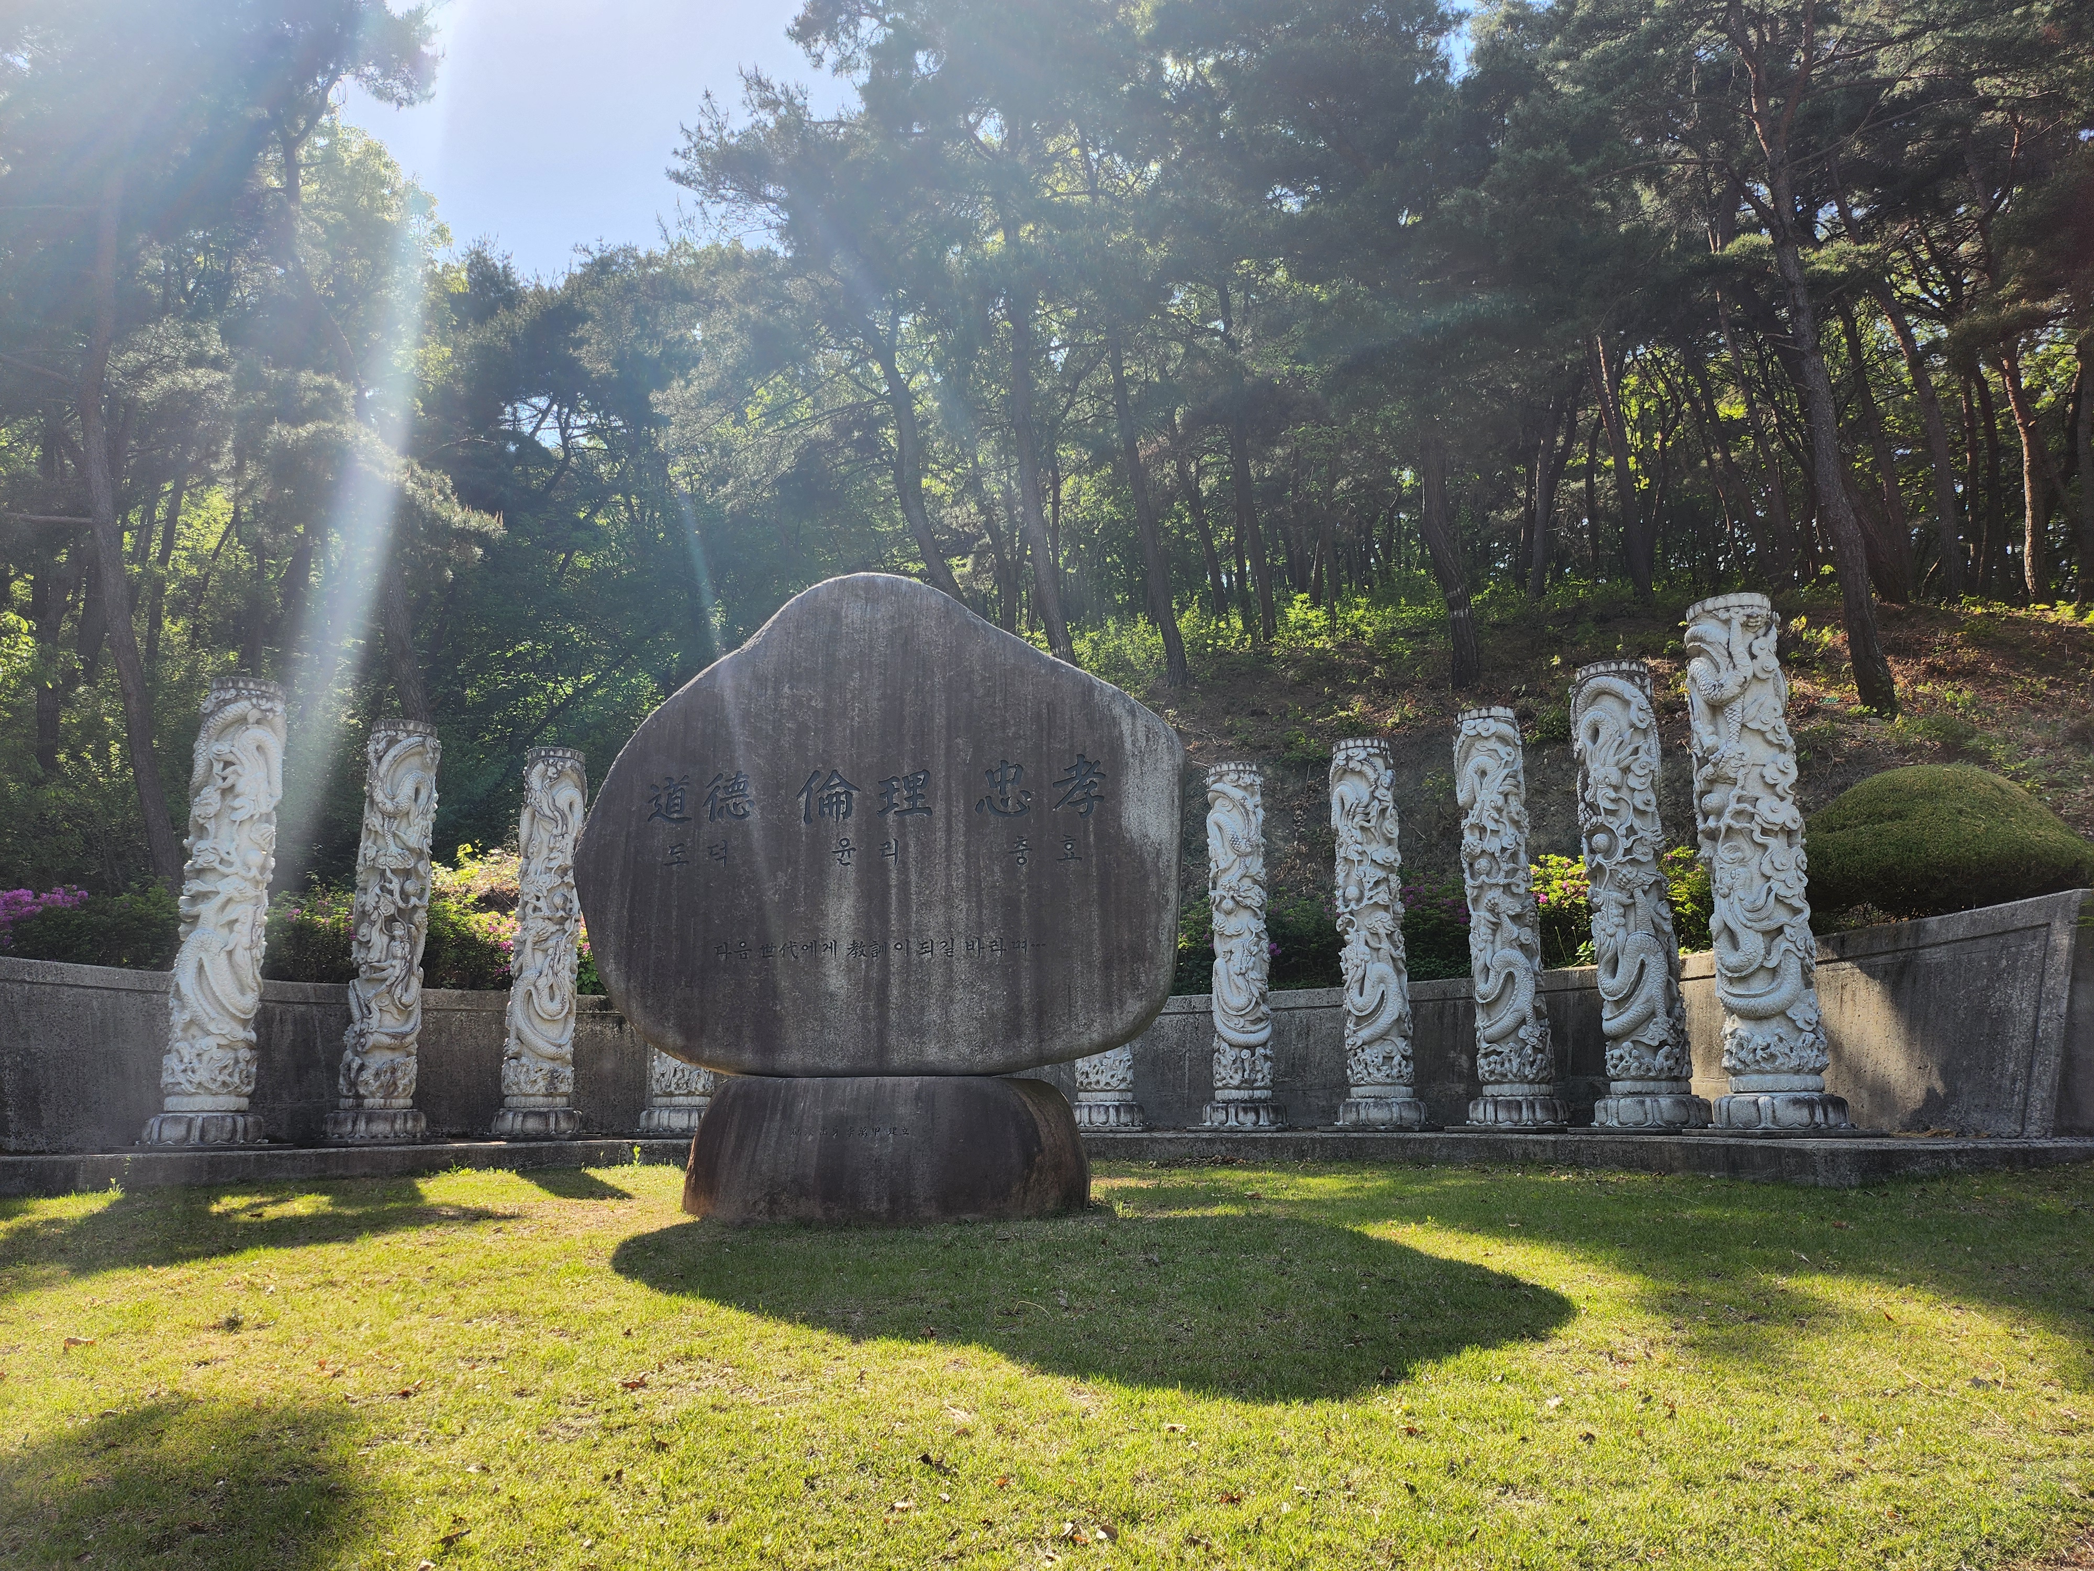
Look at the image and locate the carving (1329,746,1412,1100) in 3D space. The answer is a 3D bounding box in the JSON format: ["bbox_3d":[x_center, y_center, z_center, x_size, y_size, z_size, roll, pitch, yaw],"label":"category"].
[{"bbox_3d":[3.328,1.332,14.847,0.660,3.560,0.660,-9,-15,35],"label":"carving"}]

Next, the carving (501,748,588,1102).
[{"bbox_3d":[-5.140,1.427,14.908,0.660,3.560,0.660,8,-15,-35],"label":"carving"}]

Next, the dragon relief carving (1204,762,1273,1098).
[{"bbox_3d":[2.099,1.565,15.850,0.660,3.560,0.660,-6,-13,21],"label":"dragon relief carving"}]

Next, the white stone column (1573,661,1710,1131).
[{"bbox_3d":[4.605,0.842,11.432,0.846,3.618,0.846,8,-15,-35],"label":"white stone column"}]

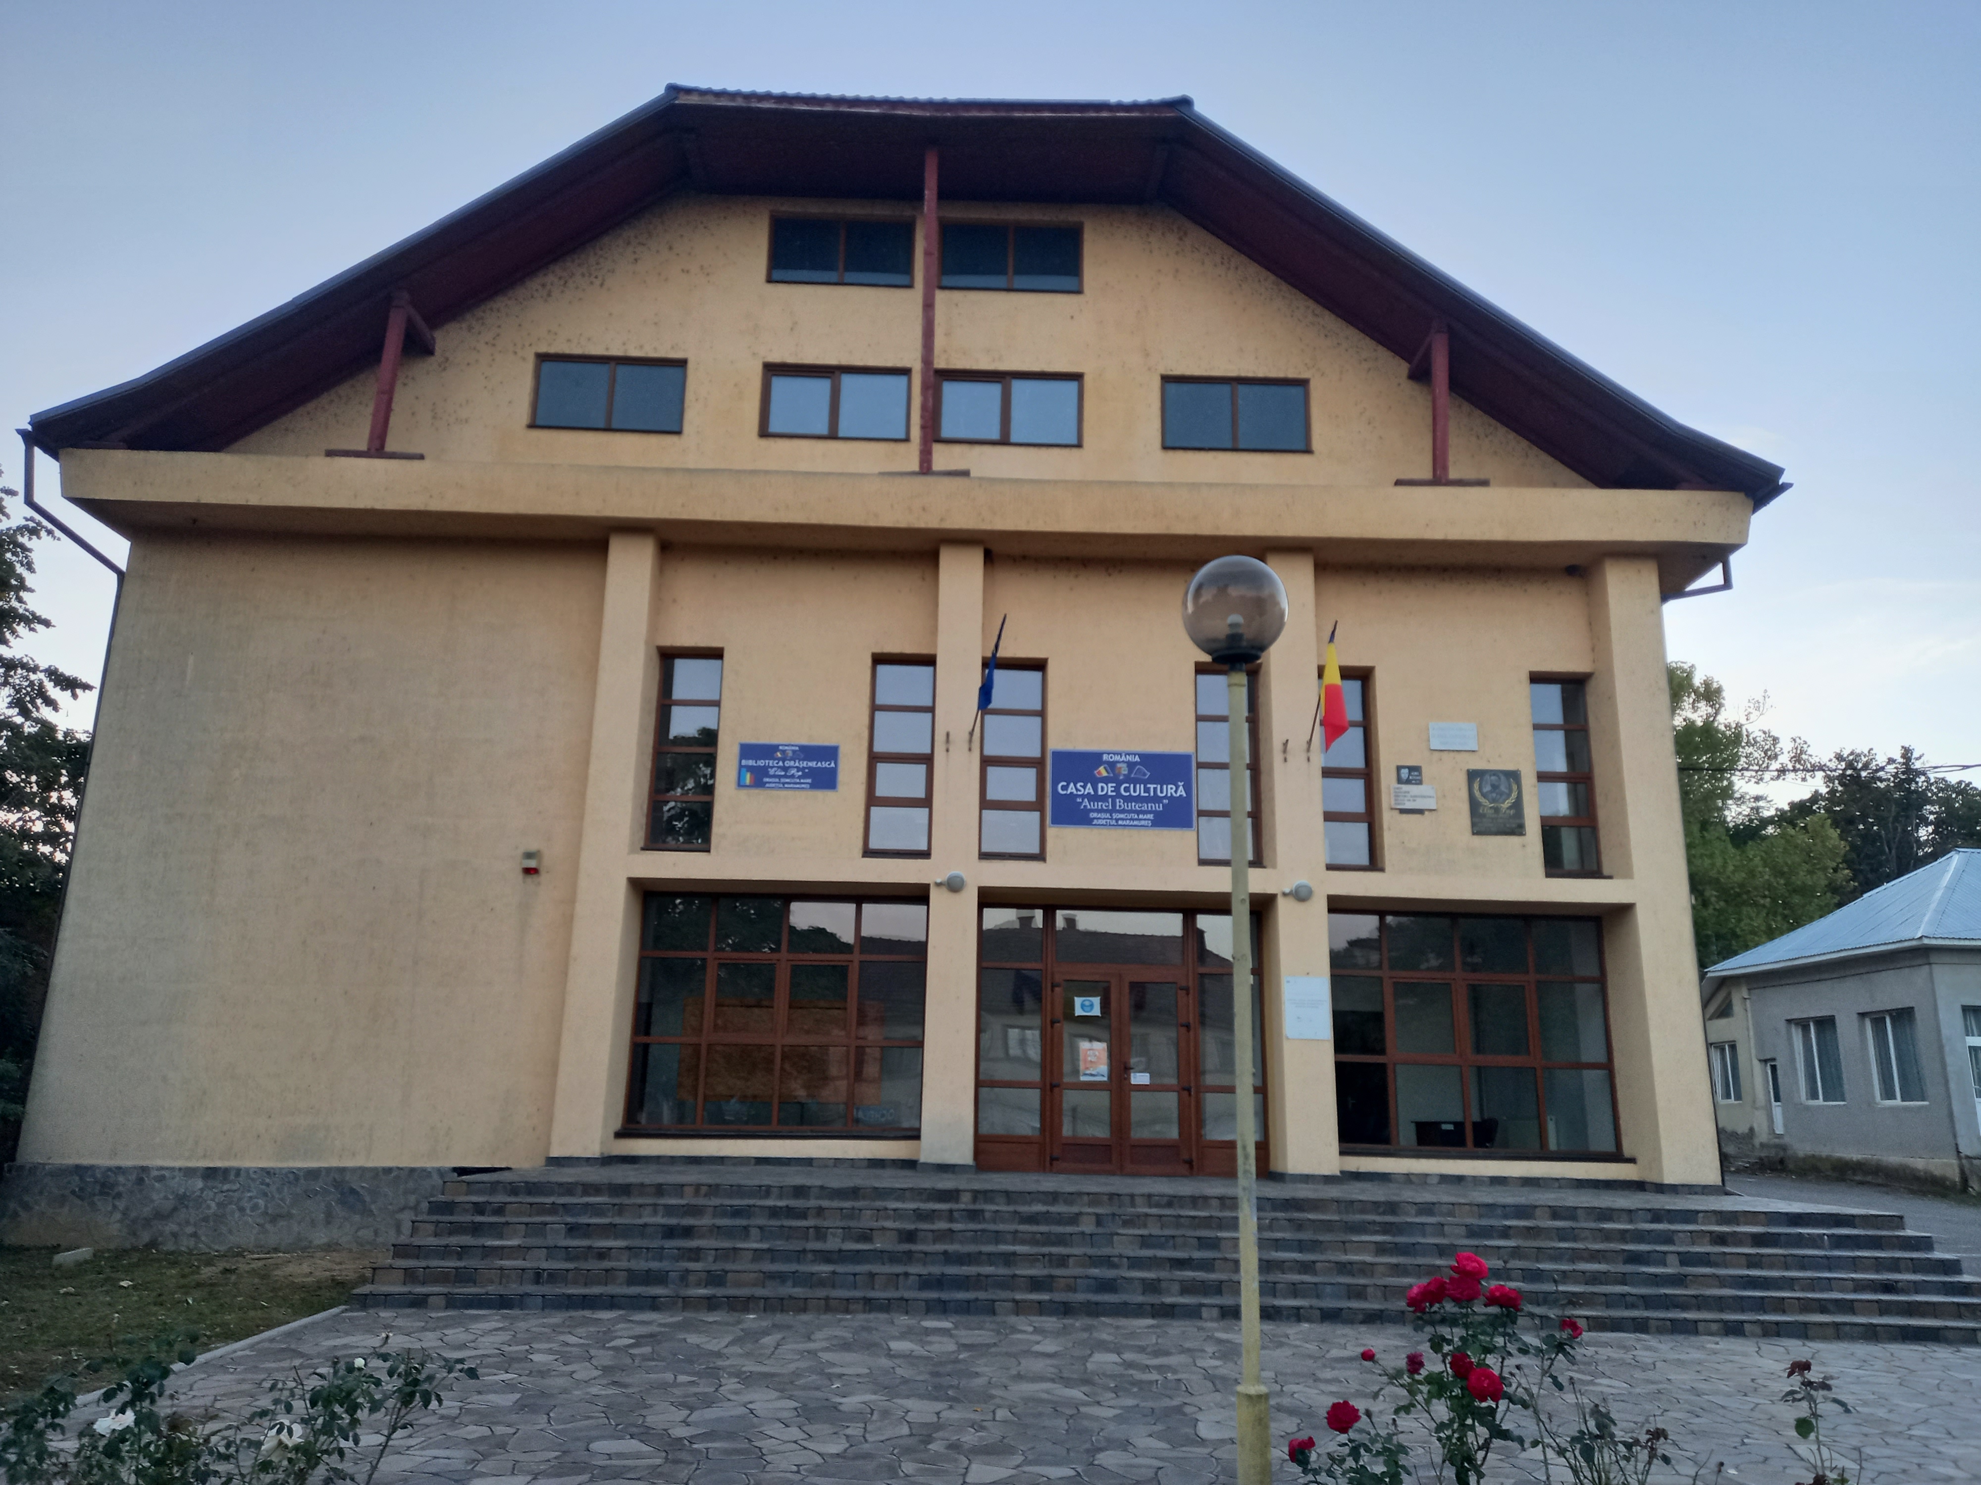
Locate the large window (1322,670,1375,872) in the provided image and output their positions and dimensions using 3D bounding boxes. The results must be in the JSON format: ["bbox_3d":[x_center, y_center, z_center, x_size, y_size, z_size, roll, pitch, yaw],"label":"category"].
[{"bbox_3d":[4.184,0.323,17.177,0.798,2.378,0.120,1,-14,-1],"label":"large window"}]

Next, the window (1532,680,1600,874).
[{"bbox_3d":[6.868,0.390,17.222,0.798,2.378,0.120,1,-14,-1],"label":"window"}]

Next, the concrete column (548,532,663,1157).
[{"bbox_3d":[-4.233,1.039,16.030,0.527,6.946,0.620,1,-15,0],"label":"concrete column"}]

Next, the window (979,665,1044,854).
[{"bbox_3d":[0.259,0.225,17.112,0.782,2.378,0.120,1,-14,-1],"label":"window"}]

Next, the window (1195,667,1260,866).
[{"bbox_3d":[2.833,0.289,17.155,0.798,2.378,0.120,1,-14,-1],"label":"window"}]

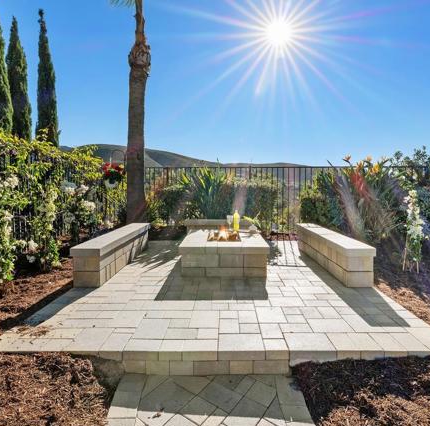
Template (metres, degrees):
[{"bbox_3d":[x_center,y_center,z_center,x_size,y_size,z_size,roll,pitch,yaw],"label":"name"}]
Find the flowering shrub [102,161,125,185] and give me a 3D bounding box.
[{"bbox_3d":[-1.857,-0.704,5.200,0.420,0.430,0.400,0,5,1],"label":"flowering shrub"}]

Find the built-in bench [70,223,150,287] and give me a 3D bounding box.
[{"bbox_3d":[-1.309,0.469,3.992,0.310,0.387,2.170,0,5,1],"label":"built-in bench"}]

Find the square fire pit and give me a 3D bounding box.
[{"bbox_3d":[0.121,0.509,3.789,1.030,0.345,1.100,0,5,1],"label":"square fire pit"}]

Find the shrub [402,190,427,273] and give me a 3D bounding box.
[{"bbox_3d":[2.394,0.223,3.420,0.260,0.970,0.260,0,5,1],"label":"shrub"}]

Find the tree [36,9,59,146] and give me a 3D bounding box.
[{"bbox_3d":[-7.112,-4.200,12.000,0.920,8.800,0.920,0,5,1],"label":"tree"}]

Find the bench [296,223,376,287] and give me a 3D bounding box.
[{"bbox_3d":[1.560,0.470,3.982,0.305,0.387,2.150,0,5,1],"label":"bench"}]

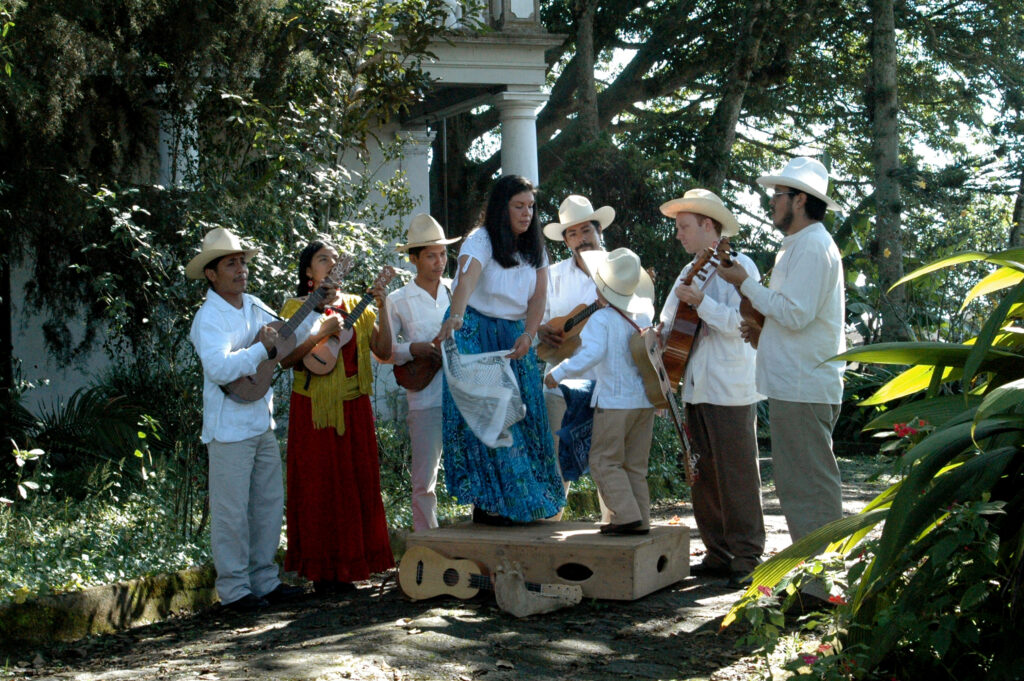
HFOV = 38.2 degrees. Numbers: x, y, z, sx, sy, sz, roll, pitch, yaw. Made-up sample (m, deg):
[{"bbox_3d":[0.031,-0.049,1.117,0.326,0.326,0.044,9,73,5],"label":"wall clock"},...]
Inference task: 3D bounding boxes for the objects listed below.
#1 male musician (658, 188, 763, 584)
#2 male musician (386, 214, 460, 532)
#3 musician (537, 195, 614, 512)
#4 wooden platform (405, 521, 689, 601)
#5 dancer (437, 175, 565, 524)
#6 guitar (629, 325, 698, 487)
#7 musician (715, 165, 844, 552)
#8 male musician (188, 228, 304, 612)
[{"bbox_3d":[0.920,0.209,6.780,0.500,1.812,0.520,-2,1,-28],"label":"male musician"},{"bbox_3d":[-0.430,0.237,7.520,0.520,1.755,0.440,-2,1,-22],"label":"male musician"},{"bbox_3d":[0.329,0.176,7.420,0.540,1.817,0.450,-1,1,-9],"label":"musician"},{"bbox_3d":[0.168,1.014,6.904,1.170,0.230,0.630,-2,1,29],"label":"wooden platform"},{"bbox_3d":[-0.050,0.042,6.970,0.570,1.651,0.540,-2,1,-34],"label":"dancer"},{"bbox_3d":[0.683,0.297,6.750,0.105,0.740,0.230,-16,-2,19],"label":"guitar"},{"bbox_3d":[1.103,0.170,6.050,0.540,1.846,0.520,-1,1,9],"label":"musician"},{"bbox_3d":[-1.200,0.341,6.680,0.510,1.695,0.460,-2,2,-41],"label":"male musician"}]

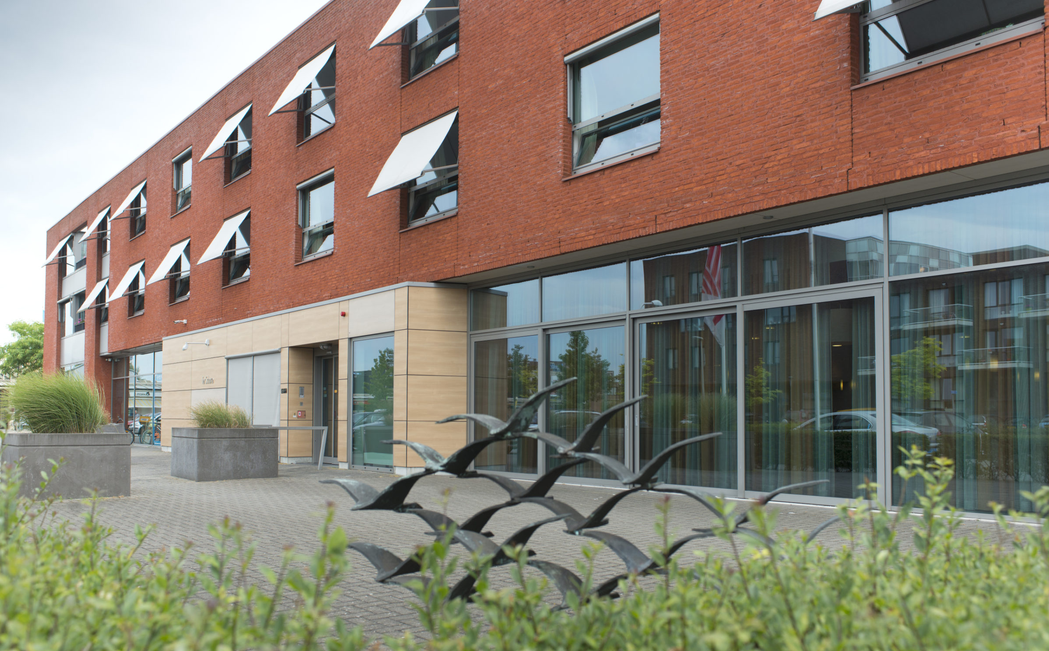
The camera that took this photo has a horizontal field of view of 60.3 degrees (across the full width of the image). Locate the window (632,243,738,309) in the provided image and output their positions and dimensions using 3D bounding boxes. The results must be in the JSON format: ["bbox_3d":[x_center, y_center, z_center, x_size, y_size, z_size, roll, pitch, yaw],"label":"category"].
[{"bbox_3d":[2.291,-0.697,13.267,0.080,0.780,2.080,4,-5,-38],"label":"window"}]

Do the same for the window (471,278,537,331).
[{"bbox_3d":[-0.390,-0.338,16.227,0.100,0.772,2.019,3,-5,-38],"label":"window"}]

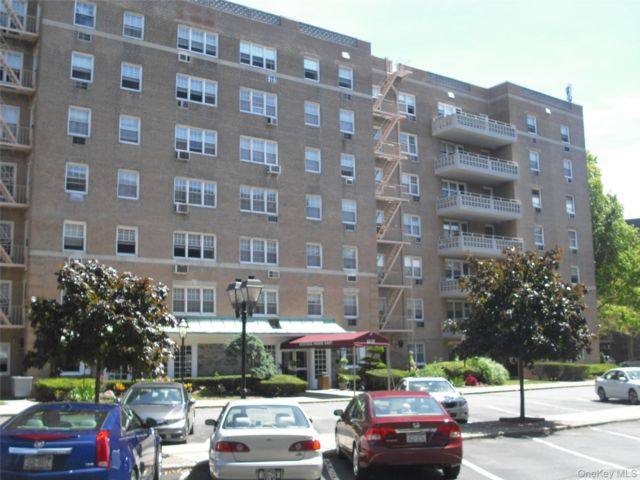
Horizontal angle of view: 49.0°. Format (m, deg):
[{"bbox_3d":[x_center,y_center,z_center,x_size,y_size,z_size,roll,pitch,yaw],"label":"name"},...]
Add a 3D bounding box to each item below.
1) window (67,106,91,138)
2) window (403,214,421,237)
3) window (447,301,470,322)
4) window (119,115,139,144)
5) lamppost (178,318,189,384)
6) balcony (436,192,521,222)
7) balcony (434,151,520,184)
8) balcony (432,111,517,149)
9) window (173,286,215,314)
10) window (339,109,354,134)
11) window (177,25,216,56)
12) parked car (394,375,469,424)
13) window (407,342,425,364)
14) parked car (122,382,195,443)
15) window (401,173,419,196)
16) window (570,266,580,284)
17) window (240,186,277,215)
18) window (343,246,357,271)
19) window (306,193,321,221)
[{"bbox_3d":[-11.744,-5.767,34.416,1.057,1.431,0.150,5,-11,-33],"label":"window"},{"bbox_3d":[6.253,-0.974,47.576,1.502,1.431,0.150,5,-11,-33],"label":"window"},{"bbox_3d":[9.459,4.855,47.881,2.044,1.402,0.150,5,-11,-33],"label":"window"},{"bbox_3d":[-9.535,-5.495,35.327,1.041,1.427,0.150,5,-11,-33],"label":"window"},{"bbox_3d":[-6.045,5.281,31.012,0.380,3.588,0.380,5,-11,-33],"label":"lamppost"},{"bbox_3d":[11.130,-2.176,48.900,5.975,1.086,2.169,5,-11,-33],"label":"balcony"},{"bbox_3d":[11.142,-5.030,49.717,6.038,1.079,2.278,5,-11,-33],"label":"balcony"},{"bbox_3d":[11.095,-7.812,50.176,6.038,1.079,2.278,5,-11,-33],"label":"balcony"},{"bbox_3d":[-6.402,3.098,35.804,2.357,1.384,0.150,5,-11,-33],"label":"window"},{"bbox_3d":[1.711,-7.314,43.595,1.057,1.431,0.150,5,-11,-33],"label":"window"},{"bbox_3d":[-6.505,-10.610,37.510,2.300,1.370,0.150,5,-11,-32],"label":"window"},{"bbox_3d":[3.570,5.273,23.600,1.820,1.460,4.700,0,-10,-6],"label":"parked car"},{"bbox_3d":[6.295,7.451,45.647,1.476,1.390,0.150,5,-11,-33],"label":"window"},{"bbox_3d":[-4.300,4.486,18.600,1.780,1.440,4.500,0,-10,-8],"label":"parked car"},{"bbox_3d":[6.098,-3.750,47.496,1.468,1.384,0.150,5,-11,-33],"label":"window"},{"bbox_3d":[19.404,2.754,53.242,0.927,1.384,0.150,5,-11,-33],"label":"window"},{"bbox_3d":[-3.353,-2.158,38.864,2.381,1.418,0.150,5,-11,-33],"label":"window"},{"bbox_3d":[1.806,1.082,41.505,1.032,1.418,0.150,5,-11,-33],"label":"window"},{"bbox_3d":[-0.334,-1.831,39.848,1.041,1.388,0.150,5,-11,-33],"label":"window"}]

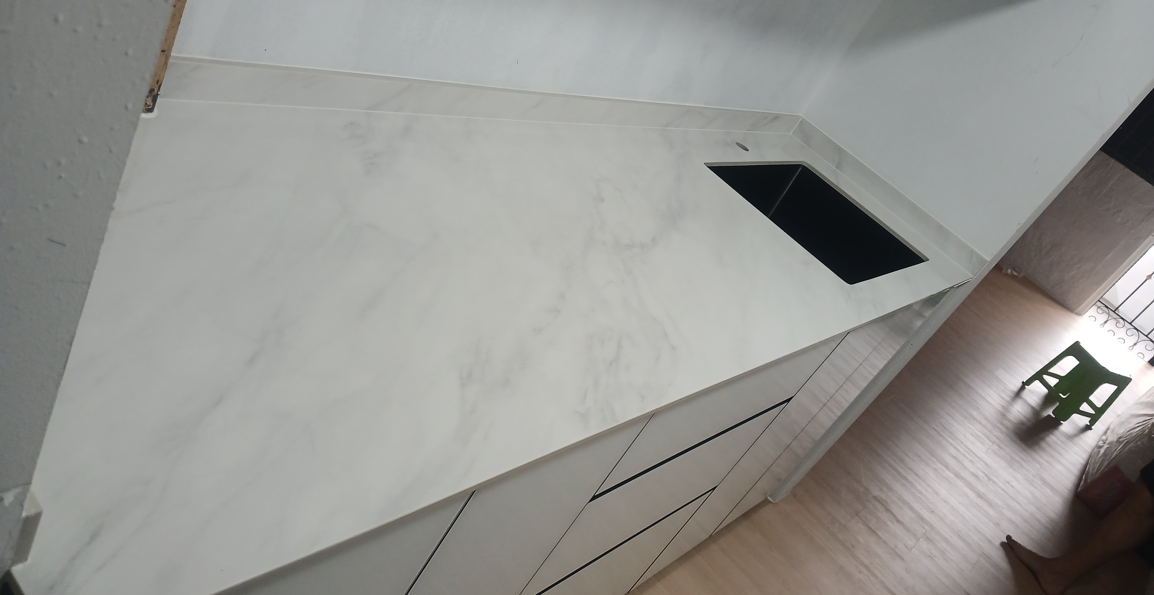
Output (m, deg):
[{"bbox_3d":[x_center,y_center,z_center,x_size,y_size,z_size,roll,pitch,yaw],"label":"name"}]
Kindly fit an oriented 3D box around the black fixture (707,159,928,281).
[{"bbox_3d":[0.489,-0.093,2.027,0.410,0.210,0.550,45,31,23],"label":"black fixture"}]

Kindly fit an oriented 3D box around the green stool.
[{"bbox_3d":[2.482,0.423,4.435,0.298,0.320,0.274,14,34,-31],"label":"green stool"}]

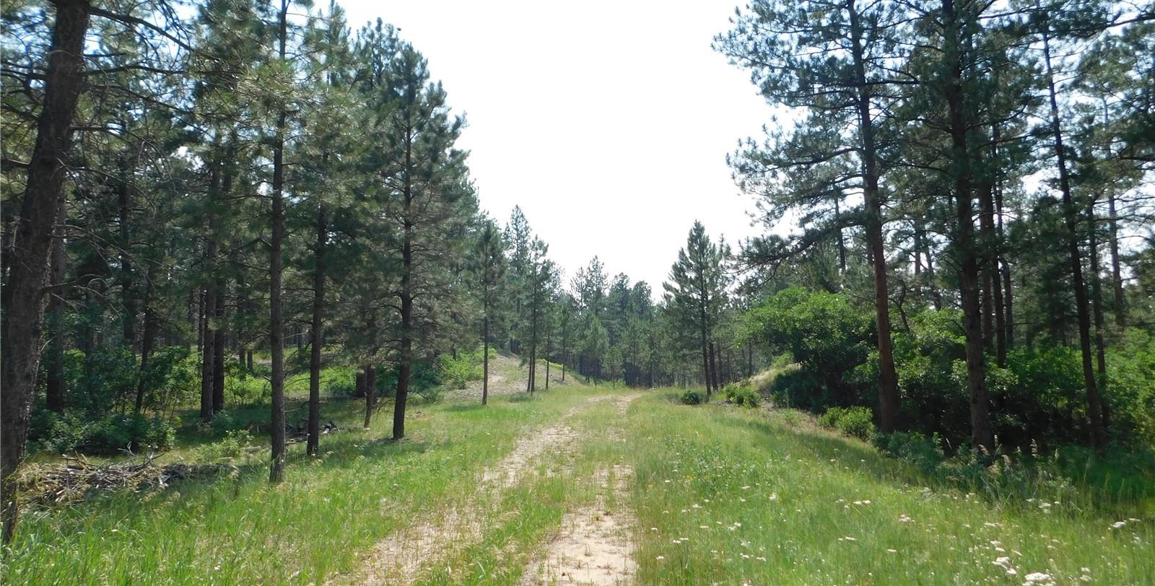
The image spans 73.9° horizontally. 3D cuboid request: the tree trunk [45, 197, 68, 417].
[{"bbox_3d":[-13.089,0.309,19.298,0.420,5.513,0.400,-1,-6,0],"label":"tree trunk"}]

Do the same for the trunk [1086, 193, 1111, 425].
[{"bbox_3d":[12.966,0.446,19.118,0.300,5.885,0.260,-1,-6,0],"label":"trunk"}]

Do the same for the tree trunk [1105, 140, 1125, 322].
[{"bbox_3d":[20.695,-2.263,29.538,0.341,7.359,0.341,-4,-9,35],"label":"tree trunk"}]

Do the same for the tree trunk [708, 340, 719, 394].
[{"bbox_3d":[7.261,3.931,40.834,0.313,2.828,0.313,-5,-7,10],"label":"tree trunk"}]

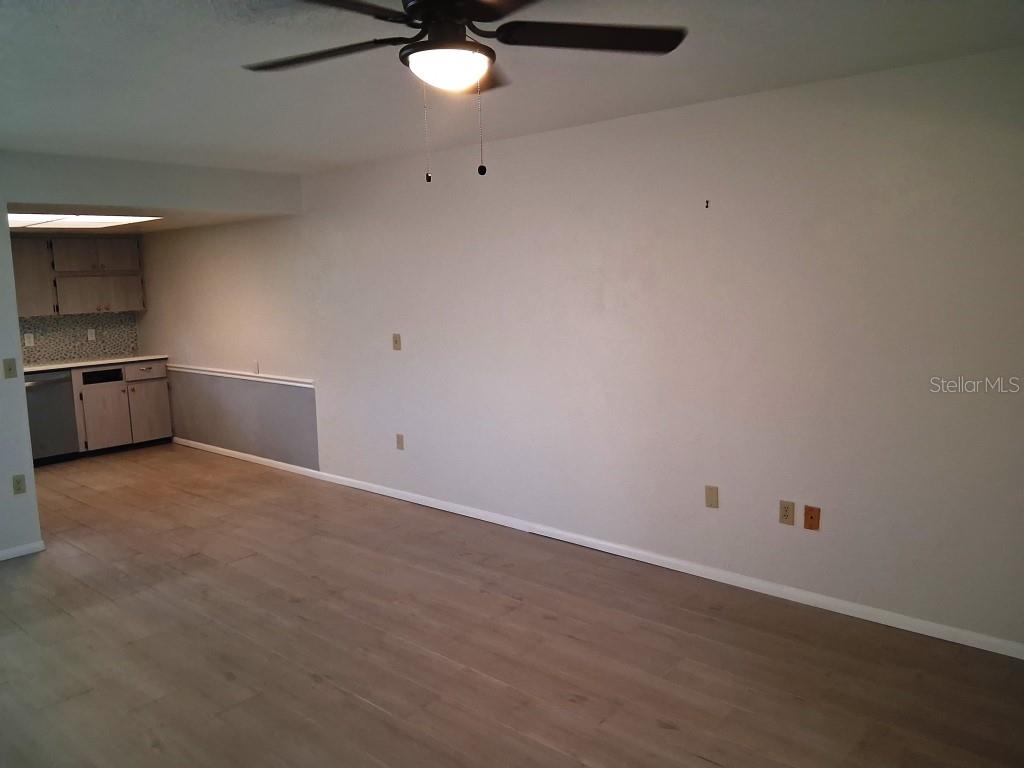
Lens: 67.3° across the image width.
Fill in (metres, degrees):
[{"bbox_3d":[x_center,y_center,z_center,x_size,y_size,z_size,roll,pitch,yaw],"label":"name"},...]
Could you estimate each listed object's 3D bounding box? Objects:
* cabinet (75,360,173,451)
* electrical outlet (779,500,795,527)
[{"bbox_3d":[-4.017,0.190,7.724,0.620,0.820,0.903,5,10,40],"label":"cabinet"},{"bbox_3d":[1.340,0.630,3.747,0.071,0.115,0.012,5,10,40],"label":"electrical outlet"}]

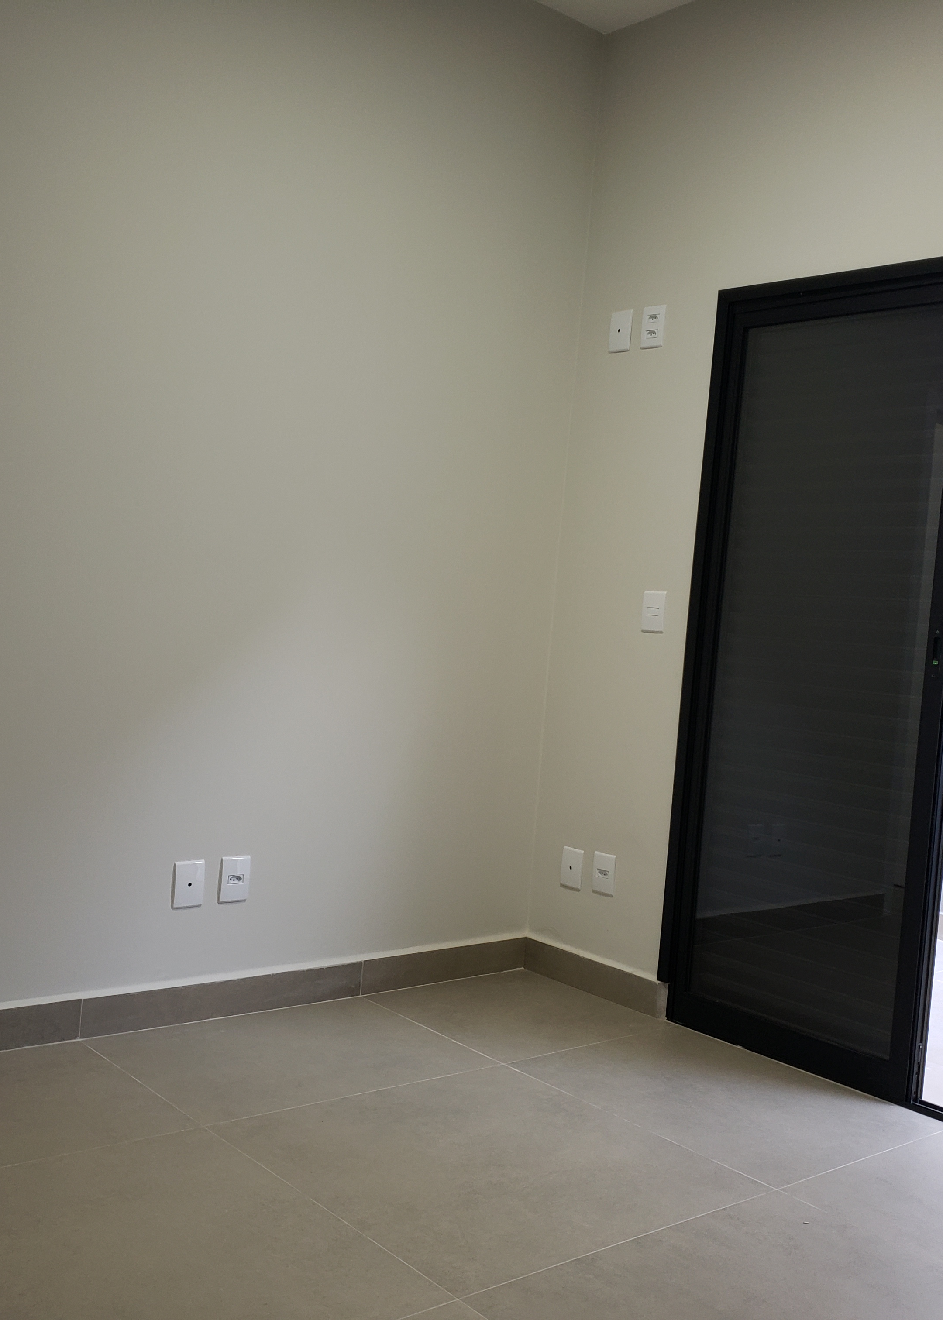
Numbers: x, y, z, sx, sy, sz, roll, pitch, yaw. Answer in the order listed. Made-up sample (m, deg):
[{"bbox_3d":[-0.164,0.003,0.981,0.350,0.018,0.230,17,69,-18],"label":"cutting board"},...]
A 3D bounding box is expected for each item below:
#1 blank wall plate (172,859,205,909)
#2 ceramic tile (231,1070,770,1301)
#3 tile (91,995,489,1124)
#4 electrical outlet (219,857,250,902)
[{"bbox_3d":[-0.754,0.603,3.549,0.085,0.122,0.011,3,3,-40],"label":"blank wall plate"},{"bbox_3d":[0.031,1.071,2.833,0.873,0.010,0.870,3,3,-40],"label":"ceramic tile"},{"bbox_3d":[-0.458,1.012,3.410,0.873,0.010,0.647,3,3,-40],"label":"tile"},{"bbox_3d":[-0.648,0.604,3.639,0.085,0.122,0.011,3,3,-40],"label":"electrical outlet"}]

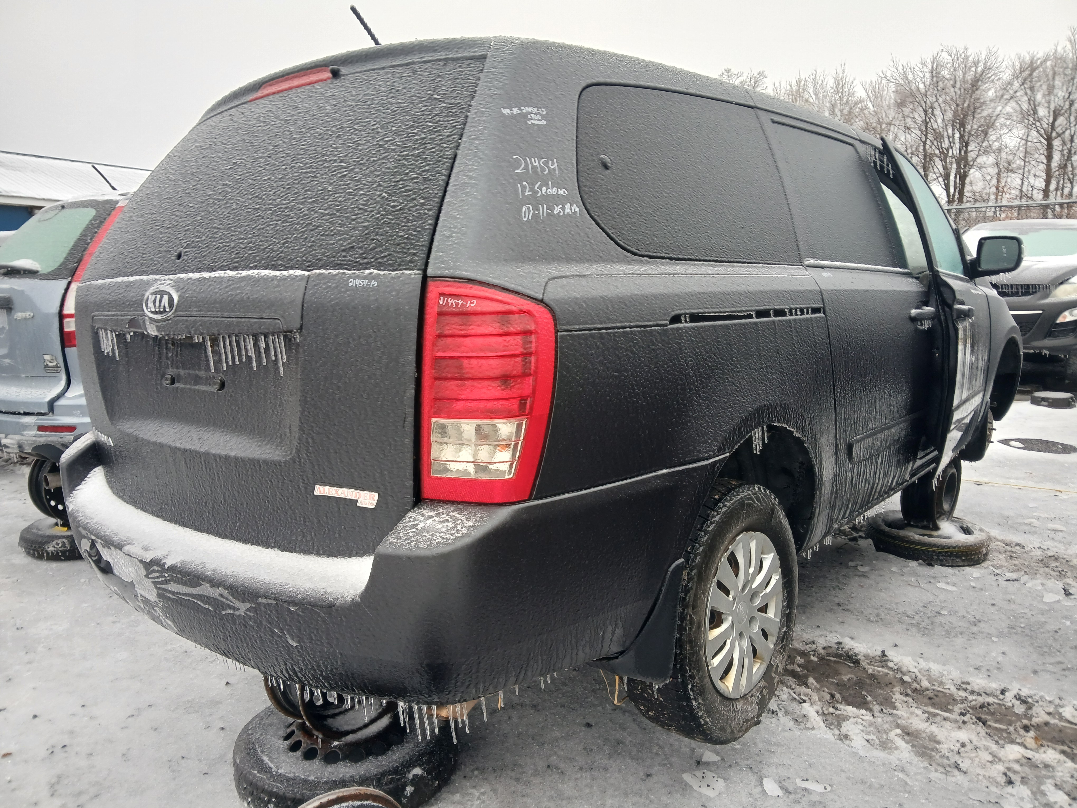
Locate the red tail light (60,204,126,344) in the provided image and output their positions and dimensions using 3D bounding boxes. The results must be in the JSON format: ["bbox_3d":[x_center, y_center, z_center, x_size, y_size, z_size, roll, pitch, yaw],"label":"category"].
[{"bbox_3d":[-2.112,-0.636,3.922,0.200,0.710,0.380,4,9,41],"label":"red tail light"}]

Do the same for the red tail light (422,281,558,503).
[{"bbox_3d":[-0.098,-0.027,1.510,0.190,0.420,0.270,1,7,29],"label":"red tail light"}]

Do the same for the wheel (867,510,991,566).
[{"bbox_3d":[2.018,0.690,4.206,0.590,0.135,0.590,-2,7,0],"label":"wheel"}]

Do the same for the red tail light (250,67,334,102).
[{"bbox_3d":[-0.651,-0.837,2.110,0.400,0.060,0.070,3,9,41],"label":"red tail light"}]

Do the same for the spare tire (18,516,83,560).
[{"bbox_3d":[-2.610,0.722,4.610,0.610,0.170,0.610,-2,7,0],"label":"spare tire"}]

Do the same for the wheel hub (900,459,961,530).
[{"bbox_3d":[1.961,0.404,4.078,0.200,0.440,0.440,4,9,41],"label":"wheel hub"}]

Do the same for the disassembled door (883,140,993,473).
[{"bbox_3d":[1.808,-0.422,3.614,0.280,1.340,1.060,2,8,36],"label":"disassembled door"}]

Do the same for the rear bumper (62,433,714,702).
[{"bbox_3d":[-0.588,0.343,2.247,1.950,0.480,0.940,3,9,41],"label":"rear bumper"}]

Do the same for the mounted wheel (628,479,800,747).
[{"bbox_3d":[0.479,0.559,2.241,0.235,0.700,0.700,3,9,41],"label":"mounted wheel"}]

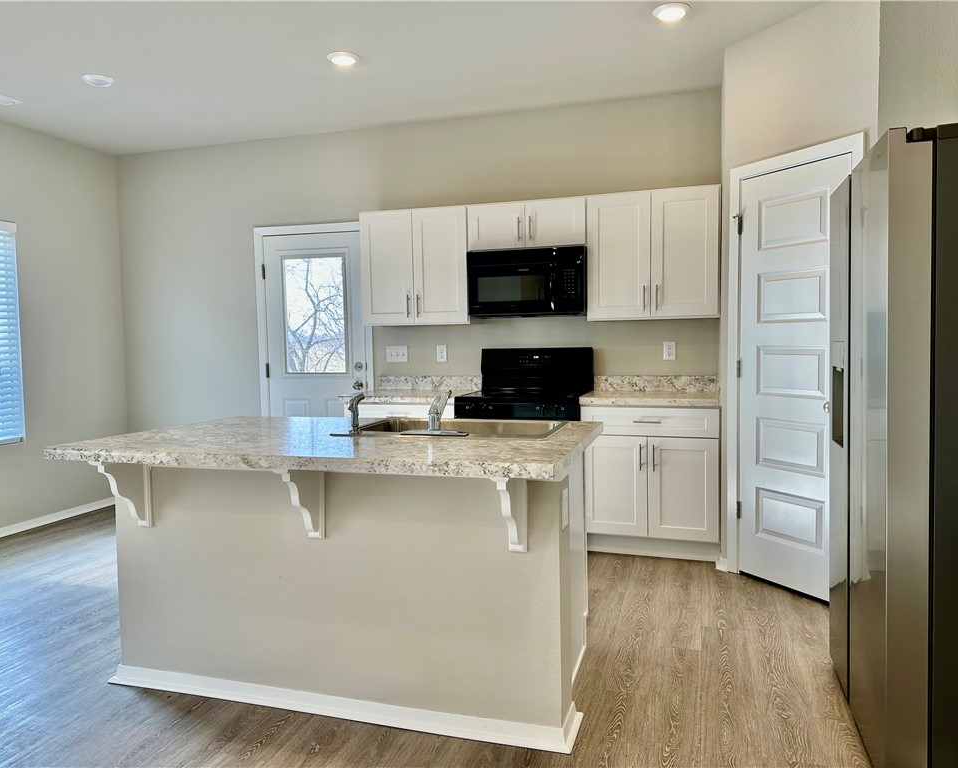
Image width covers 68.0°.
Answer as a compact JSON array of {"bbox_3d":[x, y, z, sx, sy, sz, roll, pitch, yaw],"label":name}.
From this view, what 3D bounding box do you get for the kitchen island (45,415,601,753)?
[{"bbox_3d":[-0.478,0.648,2.705,1.772,0.912,1.059,0,4,17],"label":"kitchen island"}]

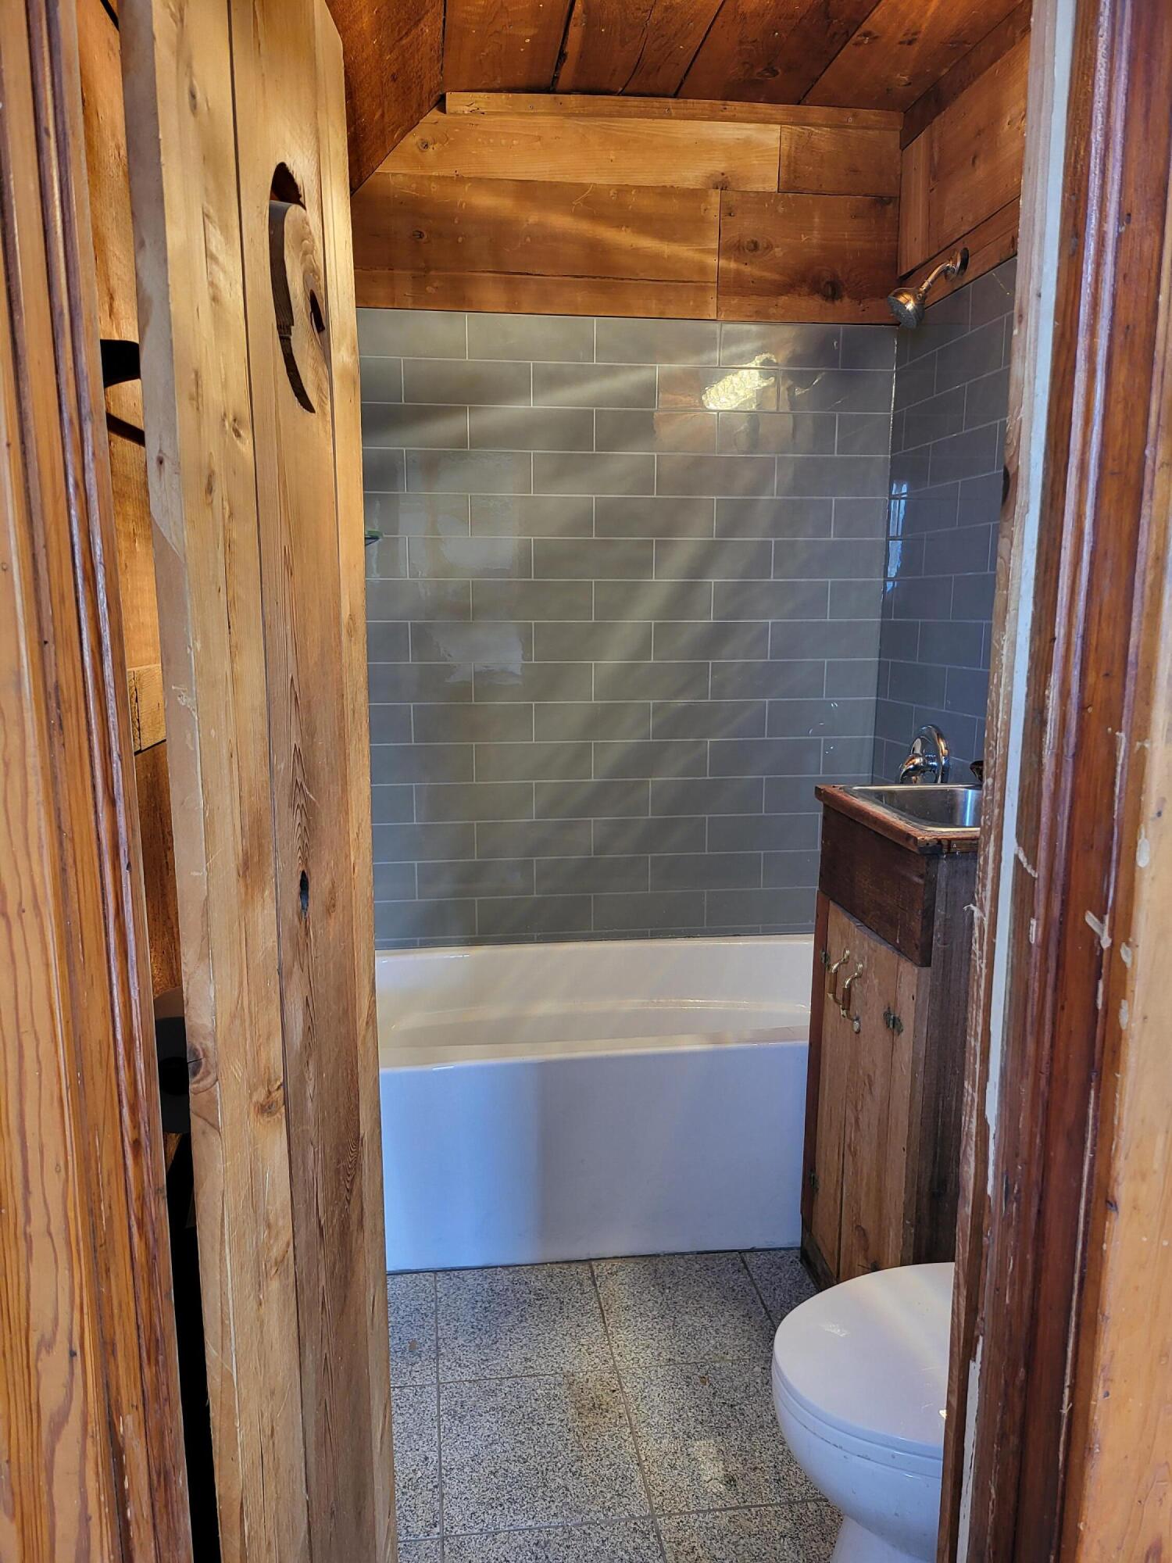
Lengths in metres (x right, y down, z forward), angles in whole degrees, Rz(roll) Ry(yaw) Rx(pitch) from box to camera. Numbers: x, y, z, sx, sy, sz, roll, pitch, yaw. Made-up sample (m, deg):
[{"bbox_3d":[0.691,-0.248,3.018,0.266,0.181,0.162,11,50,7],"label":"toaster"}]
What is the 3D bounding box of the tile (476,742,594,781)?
[{"bbox_3d":[-0.133,-0.051,2.799,0.304,0.101,0.009,-1,10,-7],"label":"tile"}]

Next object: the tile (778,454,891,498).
[{"bbox_3d":[0.617,-0.761,2.714,0.289,0.099,0.010,-1,11,-7],"label":"tile"}]

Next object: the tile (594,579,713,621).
[{"bbox_3d":[0.172,-0.458,2.745,0.304,0.101,0.009,-1,11,-7],"label":"tile"}]

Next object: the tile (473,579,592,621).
[{"bbox_3d":[-0.132,-0.453,2.712,0.303,0.100,0.010,-1,11,-7],"label":"tile"}]

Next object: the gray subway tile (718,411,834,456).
[{"bbox_3d":[0.481,-0.876,2.738,0.304,0.101,0.009,-1,10,-7],"label":"gray subway tile"}]

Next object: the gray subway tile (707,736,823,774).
[{"bbox_3d":[0.469,-0.062,2.834,0.300,0.099,0.010,-1,11,-7],"label":"gray subway tile"}]

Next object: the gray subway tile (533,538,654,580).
[{"bbox_3d":[0.020,-0.550,2.682,0.300,0.099,0.010,-1,11,-7],"label":"gray subway tile"}]

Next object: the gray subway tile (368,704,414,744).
[{"bbox_3d":[-0.592,-0.143,2.723,0.304,0.101,0.009,-1,10,-7],"label":"gray subway tile"}]

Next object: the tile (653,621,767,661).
[{"bbox_3d":[0.324,-0.361,2.783,0.304,0.101,0.009,-1,11,-7],"label":"tile"}]

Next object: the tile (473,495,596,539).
[{"bbox_3d":[-0.132,-0.659,2.695,0.304,0.101,0.009,-1,10,-7],"label":"tile"}]

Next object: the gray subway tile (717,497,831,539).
[{"bbox_3d":[0.477,-0.666,2.745,0.303,0.100,0.010,-1,11,-7],"label":"gray subway tile"}]

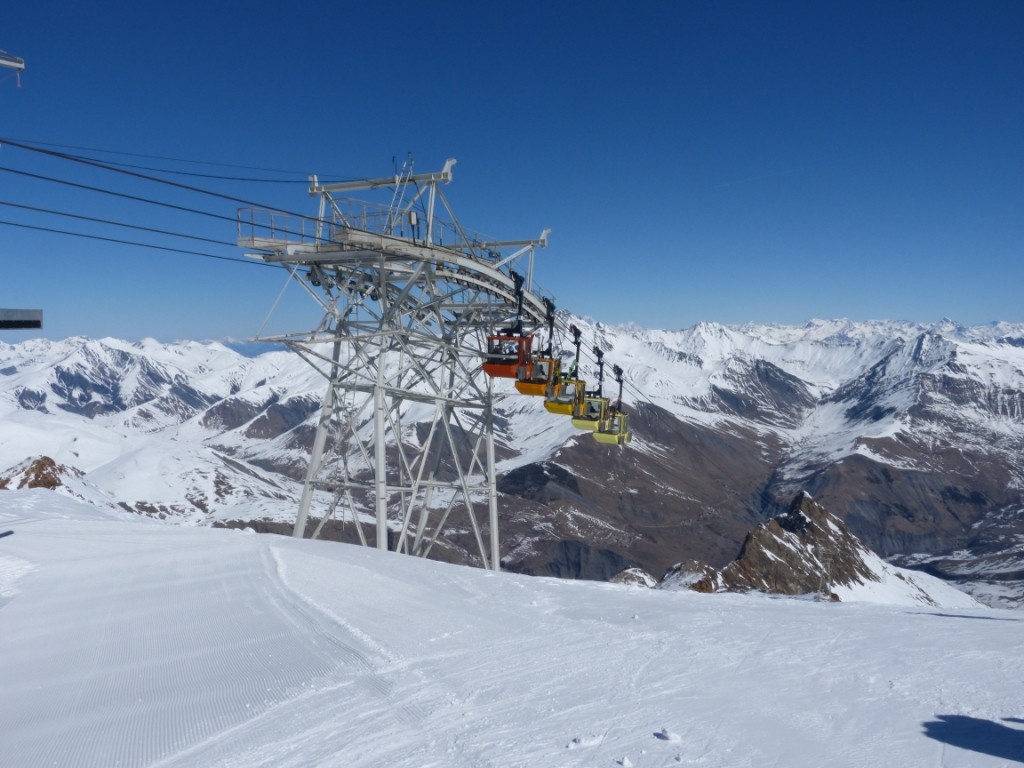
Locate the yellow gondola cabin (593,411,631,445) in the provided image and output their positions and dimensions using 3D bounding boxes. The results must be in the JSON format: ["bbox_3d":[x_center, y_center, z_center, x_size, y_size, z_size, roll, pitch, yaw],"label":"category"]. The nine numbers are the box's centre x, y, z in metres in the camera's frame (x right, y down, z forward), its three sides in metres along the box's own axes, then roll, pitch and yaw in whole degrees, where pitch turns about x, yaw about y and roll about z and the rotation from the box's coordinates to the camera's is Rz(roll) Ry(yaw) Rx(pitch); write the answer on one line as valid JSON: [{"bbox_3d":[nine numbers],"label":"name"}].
[{"bbox_3d":[6.393,2.769,47.463,1.940,1.950,1.550,3,-1,28],"label":"yellow gondola cabin"}]

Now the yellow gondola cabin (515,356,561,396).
[{"bbox_3d":[1.329,-0.381,38.280,1.940,1.950,1.550,3,-1,28],"label":"yellow gondola cabin"}]

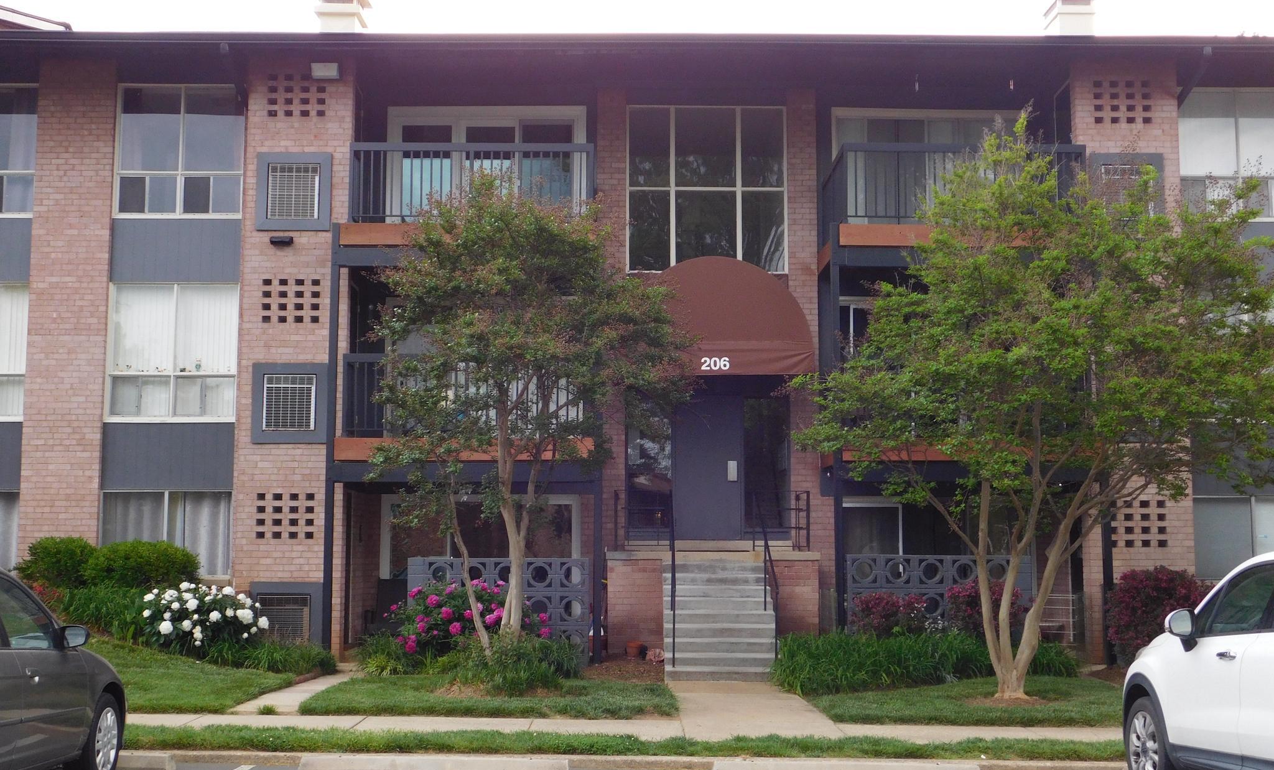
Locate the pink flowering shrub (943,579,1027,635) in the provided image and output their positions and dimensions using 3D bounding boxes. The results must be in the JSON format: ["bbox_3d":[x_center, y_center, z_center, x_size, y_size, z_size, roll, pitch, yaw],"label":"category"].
[{"bbox_3d":[4.123,2.759,17.324,0.997,0.953,0.900,0,-6,0],"label":"pink flowering shrub"}]

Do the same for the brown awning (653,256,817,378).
[{"bbox_3d":[0.985,-0.814,19.707,2.616,1.553,1.530,0,-6,0],"label":"brown awning"}]

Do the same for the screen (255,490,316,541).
[{"bbox_3d":[-4.416,1.650,18.556,0.781,0.623,0.130,0,-6,0],"label":"screen"}]

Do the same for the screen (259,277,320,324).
[{"bbox_3d":[-4.389,-1.063,18.743,0.764,0.588,0.100,0,-6,0],"label":"screen"}]

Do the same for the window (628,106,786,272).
[{"bbox_3d":[0.983,-2.751,20.758,2.246,2.397,0.120,0,-6,0],"label":"window"}]

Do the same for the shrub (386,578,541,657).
[{"bbox_3d":[-1.954,2.690,16.704,1.795,1.000,1.350,0,-6,0],"label":"shrub"}]

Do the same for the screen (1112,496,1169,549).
[{"bbox_3d":[6.311,1.729,18.567,0.751,0.654,0.130,0,-6,0],"label":"screen"}]

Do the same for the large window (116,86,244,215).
[{"bbox_3d":[-6.127,-3.126,19.749,1.710,1.810,0.120,0,-6,0],"label":"large window"}]

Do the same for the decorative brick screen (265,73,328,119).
[{"bbox_3d":[-4.383,-3.718,19.019,0.788,0.599,0.100,0,-6,0],"label":"decorative brick screen"}]

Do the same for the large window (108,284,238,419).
[{"bbox_3d":[-6.114,-0.431,19.434,1.720,1.835,0.120,0,-6,0],"label":"large window"}]

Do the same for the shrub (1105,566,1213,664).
[{"bbox_3d":[6.278,2.804,17.666,1.291,1.263,1.200,0,-6,0],"label":"shrub"}]

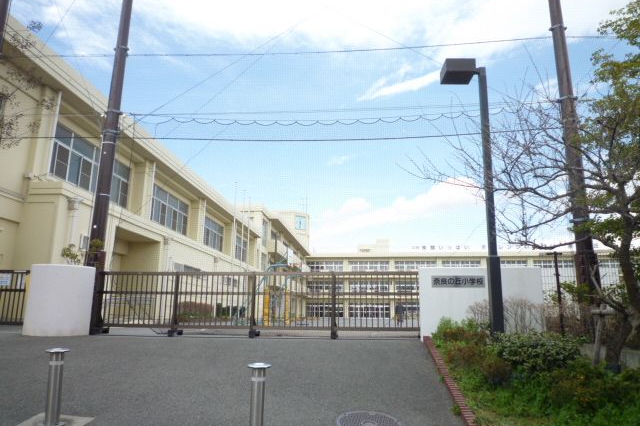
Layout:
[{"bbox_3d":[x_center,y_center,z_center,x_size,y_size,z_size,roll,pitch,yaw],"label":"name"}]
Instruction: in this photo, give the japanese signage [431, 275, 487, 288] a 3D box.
[{"bbox_3d":[2.903,1.446,9.675,1.120,0.250,0.030,-1,-13,5],"label":"japanese signage"}]

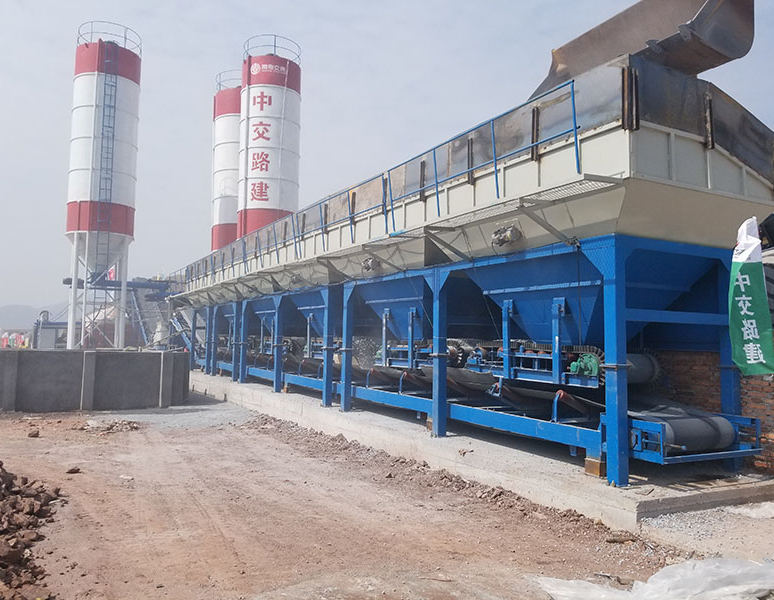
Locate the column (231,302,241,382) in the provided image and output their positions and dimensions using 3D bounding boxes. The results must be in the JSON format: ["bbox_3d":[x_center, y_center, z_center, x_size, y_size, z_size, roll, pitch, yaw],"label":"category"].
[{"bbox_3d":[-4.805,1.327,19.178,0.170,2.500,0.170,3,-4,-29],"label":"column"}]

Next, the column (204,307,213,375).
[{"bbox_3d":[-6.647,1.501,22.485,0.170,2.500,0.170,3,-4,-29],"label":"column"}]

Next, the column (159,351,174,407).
[{"bbox_3d":[-6.060,2.186,16.557,0.320,1.510,0.300,3,-4,-29],"label":"column"}]

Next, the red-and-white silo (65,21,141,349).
[{"bbox_3d":[-13.401,-4.699,28.260,2.950,16.600,2.950,3,-4,-29],"label":"red-and-white silo"}]

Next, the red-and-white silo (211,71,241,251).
[{"bbox_3d":[-8.177,-4.349,33.099,2.950,16.600,2.950,0,-3,8],"label":"red-and-white silo"}]

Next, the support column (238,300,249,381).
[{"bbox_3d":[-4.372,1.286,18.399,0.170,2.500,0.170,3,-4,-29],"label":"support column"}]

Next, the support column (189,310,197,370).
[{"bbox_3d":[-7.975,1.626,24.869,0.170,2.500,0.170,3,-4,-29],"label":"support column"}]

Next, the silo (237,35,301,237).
[{"bbox_3d":[-5.718,-4.546,29.270,2.950,16.600,2.950,0,-3,8],"label":"silo"}]

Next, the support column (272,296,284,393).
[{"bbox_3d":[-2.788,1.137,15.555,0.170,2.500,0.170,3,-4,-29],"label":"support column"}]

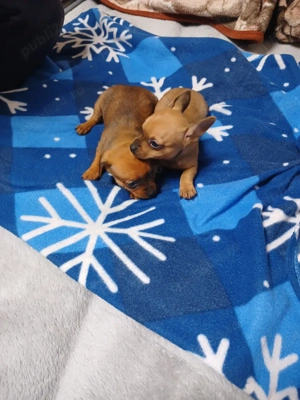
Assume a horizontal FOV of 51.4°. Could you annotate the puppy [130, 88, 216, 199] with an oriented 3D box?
[{"bbox_3d":[0.050,-0.141,0.590,0.140,0.130,0.235,9,49,5],"label":"puppy"}]

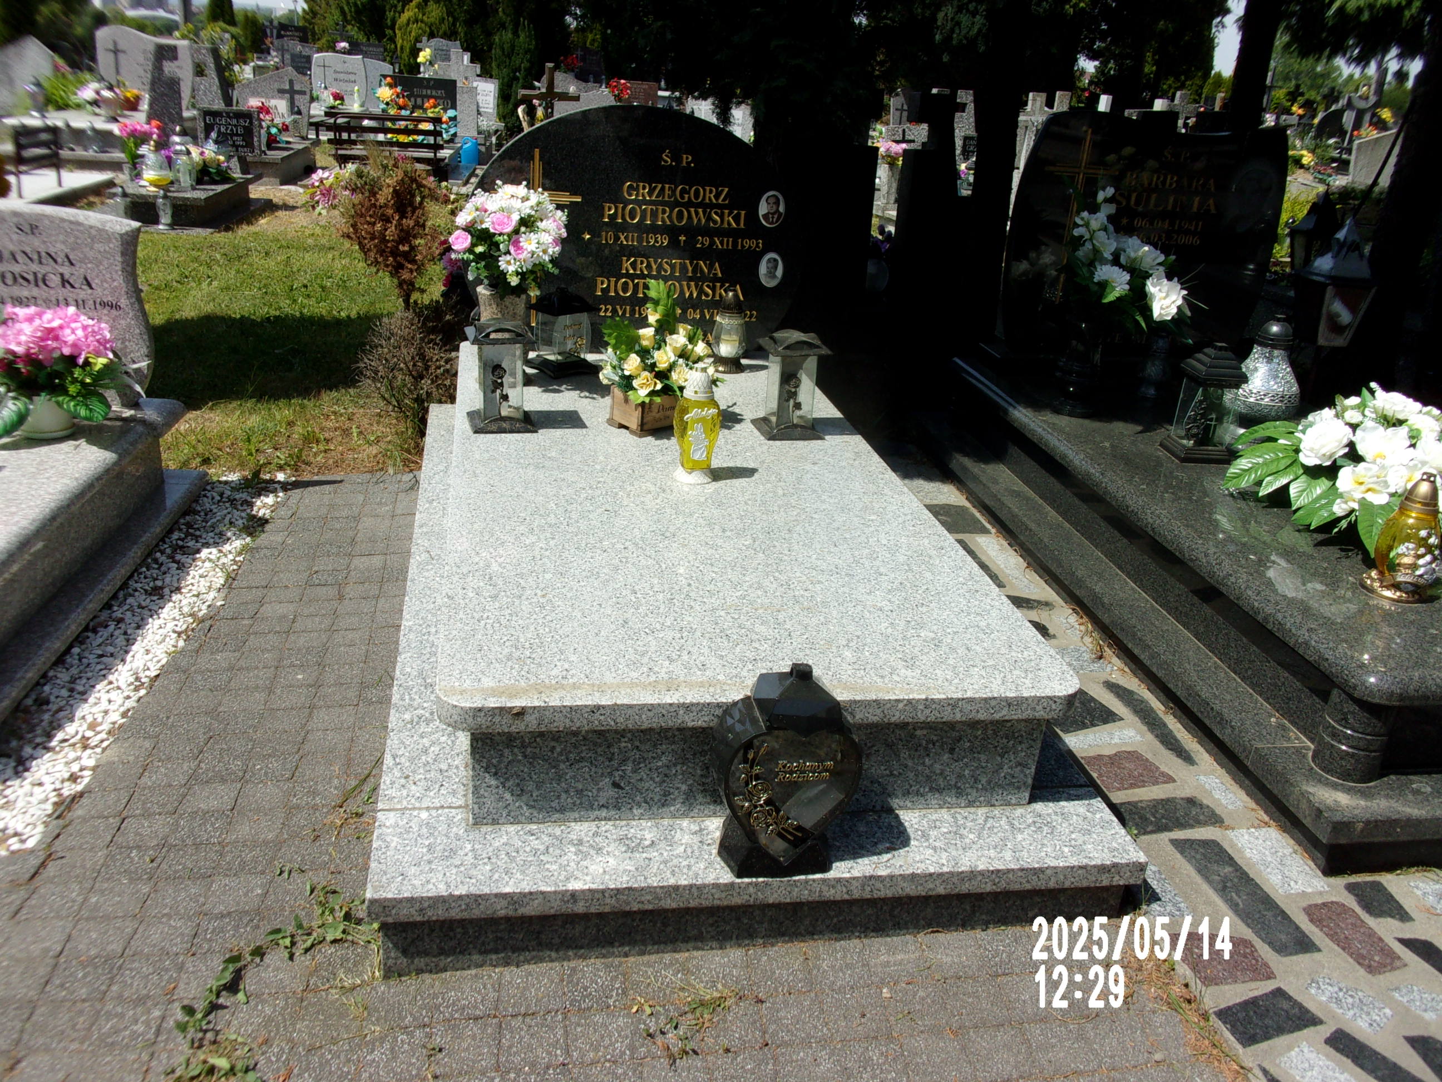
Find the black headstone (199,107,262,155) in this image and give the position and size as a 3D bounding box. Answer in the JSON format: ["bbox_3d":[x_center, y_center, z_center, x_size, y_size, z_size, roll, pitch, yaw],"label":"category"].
[{"bbox_3d":[-3.958,-3.305,9.400,0.470,0.370,0.100,2,23,-6],"label":"black headstone"}]

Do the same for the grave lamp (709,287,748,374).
[{"bbox_3d":[0.023,-0.718,3.943,0.119,0.278,0.119,0,23,-12],"label":"grave lamp"}]

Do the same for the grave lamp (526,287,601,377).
[{"bbox_3d":[-0.484,-0.654,3.606,0.172,0.246,0.172,25,30,38],"label":"grave lamp"}]

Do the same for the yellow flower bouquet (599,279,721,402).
[{"bbox_3d":[-0.171,-0.555,3.240,0.277,0.297,0.247,-4,25,-21],"label":"yellow flower bouquet"}]

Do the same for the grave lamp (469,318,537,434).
[{"bbox_3d":[-0.597,-0.457,3.186,0.174,0.285,0.174,-3,24,-17],"label":"grave lamp"}]

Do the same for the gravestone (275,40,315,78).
[{"bbox_3d":[-8.909,-10.068,24.500,0.820,0.850,0.220,2,23,-6],"label":"gravestone"}]

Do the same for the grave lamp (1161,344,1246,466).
[{"bbox_3d":[1.518,-0.431,3.644,0.170,0.345,0.170,1,23,-10],"label":"grave lamp"}]

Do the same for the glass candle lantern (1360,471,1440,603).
[{"bbox_3d":[1.657,-0.022,2.799,0.166,0.294,0.163,12,24,16],"label":"glass candle lantern"}]

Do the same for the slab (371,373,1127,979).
[{"bbox_3d":[-0.115,0.014,2.919,1.280,0.366,2.406,1,24,-12],"label":"slab"}]

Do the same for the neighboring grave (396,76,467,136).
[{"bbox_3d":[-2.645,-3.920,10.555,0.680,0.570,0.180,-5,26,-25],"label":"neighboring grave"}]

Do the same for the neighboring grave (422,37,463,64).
[{"bbox_3d":[-4.079,-7.145,17.065,0.660,0.500,0.180,-3,25,-19],"label":"neighboring grave"}]

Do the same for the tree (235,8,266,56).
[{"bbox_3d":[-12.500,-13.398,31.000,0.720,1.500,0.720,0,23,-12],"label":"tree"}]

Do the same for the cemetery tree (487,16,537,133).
[{"bbox_3d":[-3.118,-6.955,17.500,0.680,1.620,0.680,0,23,-12],"label":"cemetery tree"}]

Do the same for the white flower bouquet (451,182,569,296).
[{"bbox_3d":[-0.607,-0.859,3.324,0.325,0.310,0.300,1,24,-12],"label":"white flower bouquet"}]

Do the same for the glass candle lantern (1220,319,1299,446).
[{"bbox_3d":[1.608,-0.483,3.436,0.225,0.356,0.225,1,24,-12],"label":"glass candle lantern"}]

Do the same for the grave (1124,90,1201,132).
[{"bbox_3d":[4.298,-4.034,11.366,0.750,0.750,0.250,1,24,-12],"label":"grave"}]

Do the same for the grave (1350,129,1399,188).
[{"bbox_3d":[11.702,-6.800,20.800,0.850,0.950,0.200,-4,25,-21],"label":"grave"}]

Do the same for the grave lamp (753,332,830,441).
[{"bbox_3d":[0.204,-0.437,3.224,0.168,0.278,0.168,-1,24,-16],"label":"grave lamp"}]

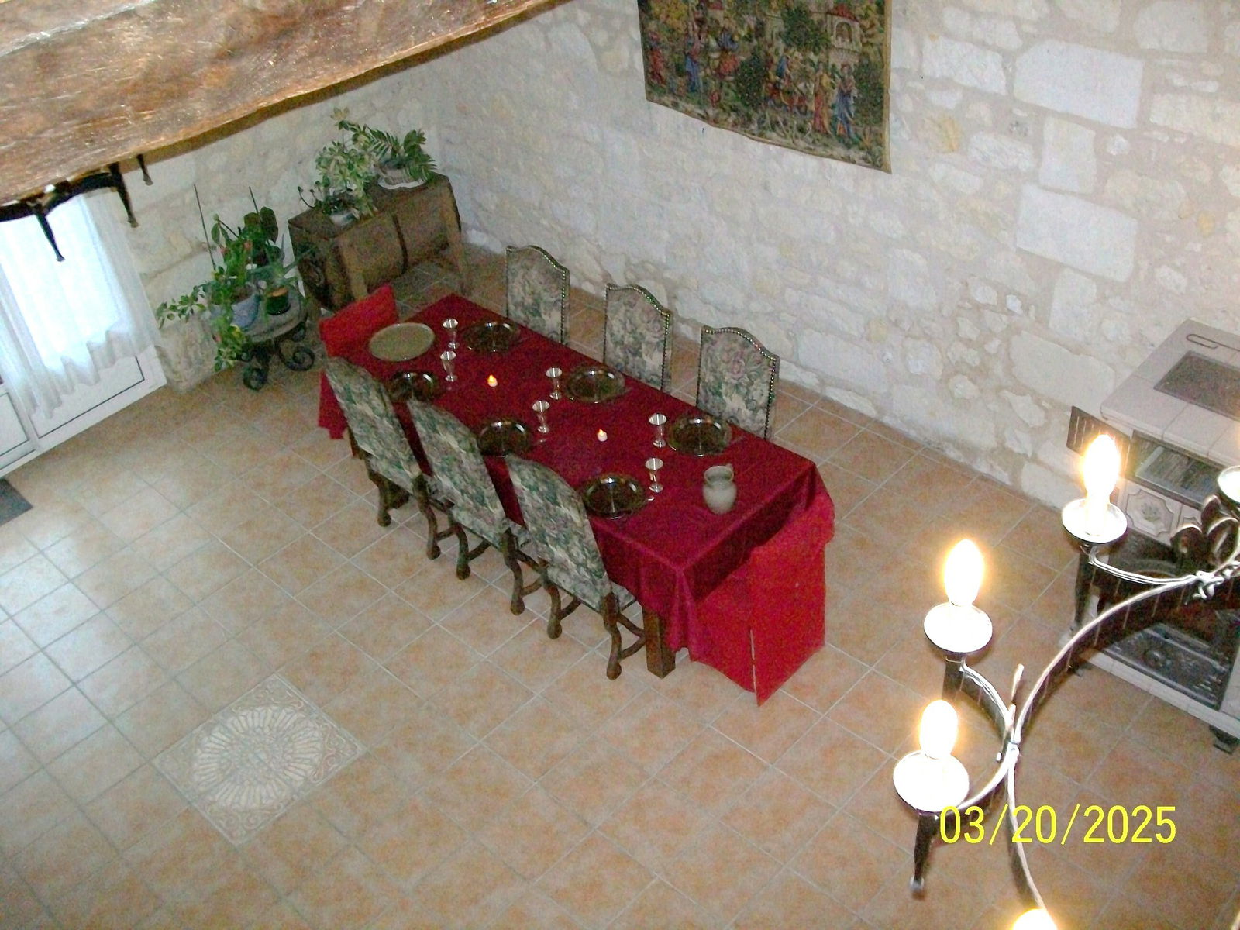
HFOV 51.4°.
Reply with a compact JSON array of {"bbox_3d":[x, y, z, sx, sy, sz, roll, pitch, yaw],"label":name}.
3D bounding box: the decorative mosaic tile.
[{"bbox_3d":[-1.521,1.223,5.417,0.656,0.010,0.656,28,49,34],"label":"decorative mosaic tile"}]

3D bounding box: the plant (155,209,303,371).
[{"bbox_3d":[-2.204,-0.968,7.279,0.550,0.740,0.760,28,49,35],"label":"plant"}]

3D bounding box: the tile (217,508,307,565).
[{"bbox_3d":[-1.800,0.362,6.511,0.332,0.012,0.332,28,49,35],"label":"tile"}]

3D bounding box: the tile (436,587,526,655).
[{"bbox_3d":[-0.601,0.709,5.885,0.325,0.010,0.325,28,49,35],"label":"tile"}]

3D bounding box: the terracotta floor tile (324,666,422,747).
[{"bbox_3d":[-1.052,1.033,5.523,0.325,0.010,0.325,28,49,35],"label":"terracotta floor tile"}]

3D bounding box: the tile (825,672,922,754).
[{"bbox_3d":[1.065,1.011,5.275,0.330,0.010,0.330,28,49,35],"label":"tile"}]

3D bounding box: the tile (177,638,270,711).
[{"bbox_3d":[-1.772,0.948,5.791,0.321,0.010,0.321,28,49,34],"label":"tile"}]

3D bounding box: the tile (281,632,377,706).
[{"bbox_3d":[-1.302,0.911,5.748,0.332,0.012,0.332,28,49,35],"label":"tile"}]

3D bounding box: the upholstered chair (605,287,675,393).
[{"bbox_3d":[-0.067,-0.258,6.115,0.460,1.120,0.560,28,49,35],"label":"upholstered chair"}]

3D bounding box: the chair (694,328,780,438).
[{"bbox_3d":[0.385,-0.026,5.799,0.460,1.102,0.558,28,49,35],"label":"chair"}]

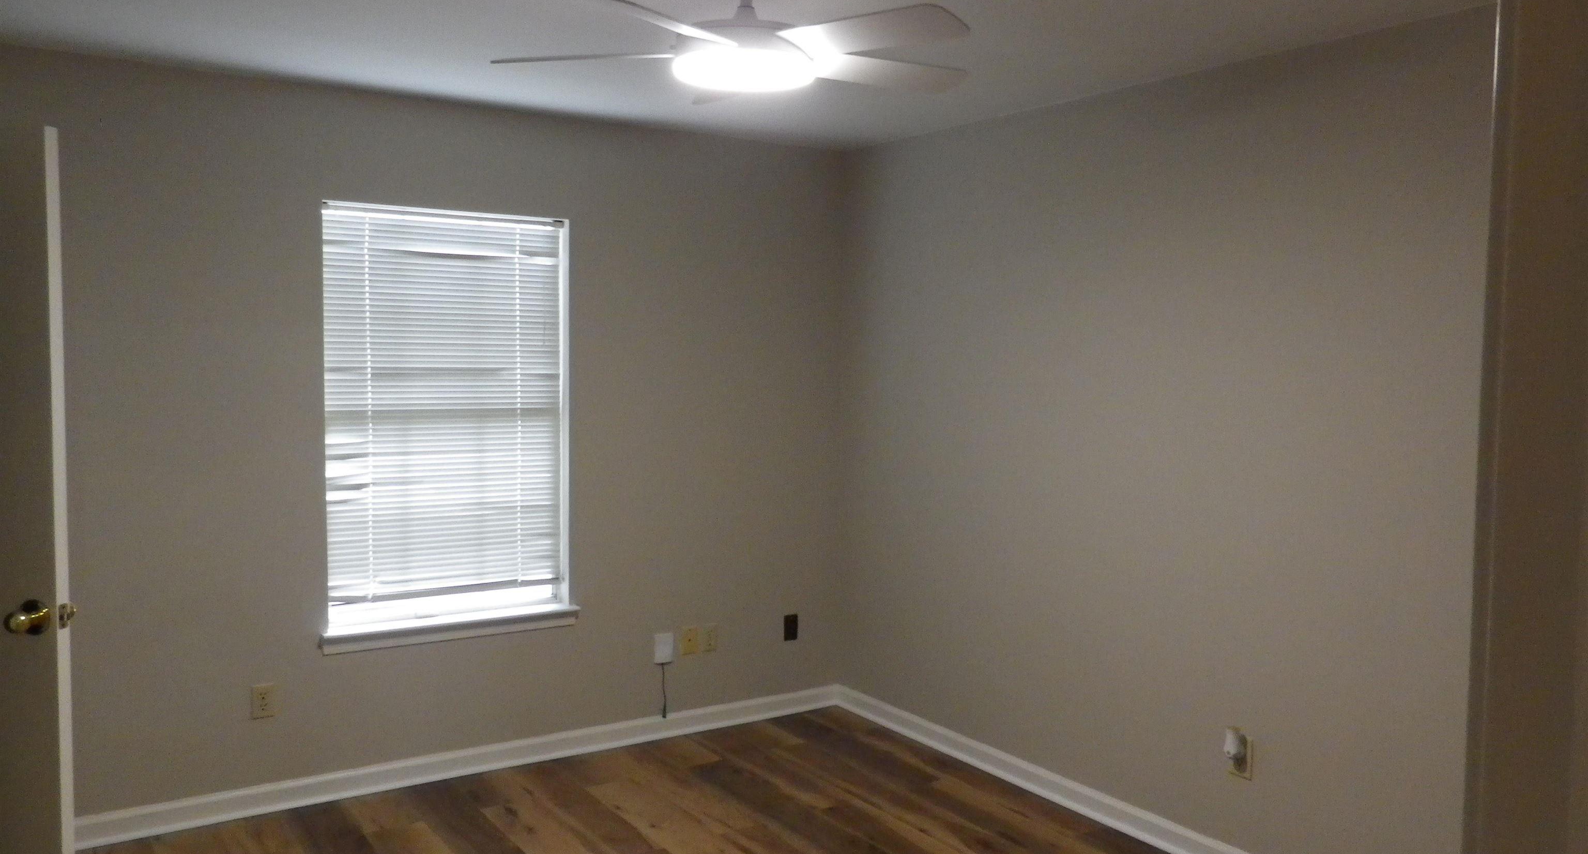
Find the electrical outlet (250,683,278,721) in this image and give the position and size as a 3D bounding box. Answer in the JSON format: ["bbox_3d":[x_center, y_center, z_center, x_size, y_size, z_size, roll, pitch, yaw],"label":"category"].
[{"bbox_3d":[-1.769,0.917,3.829,0.072,0.115,0.012,-1,4,-34],"label":"electrical outlet"}]

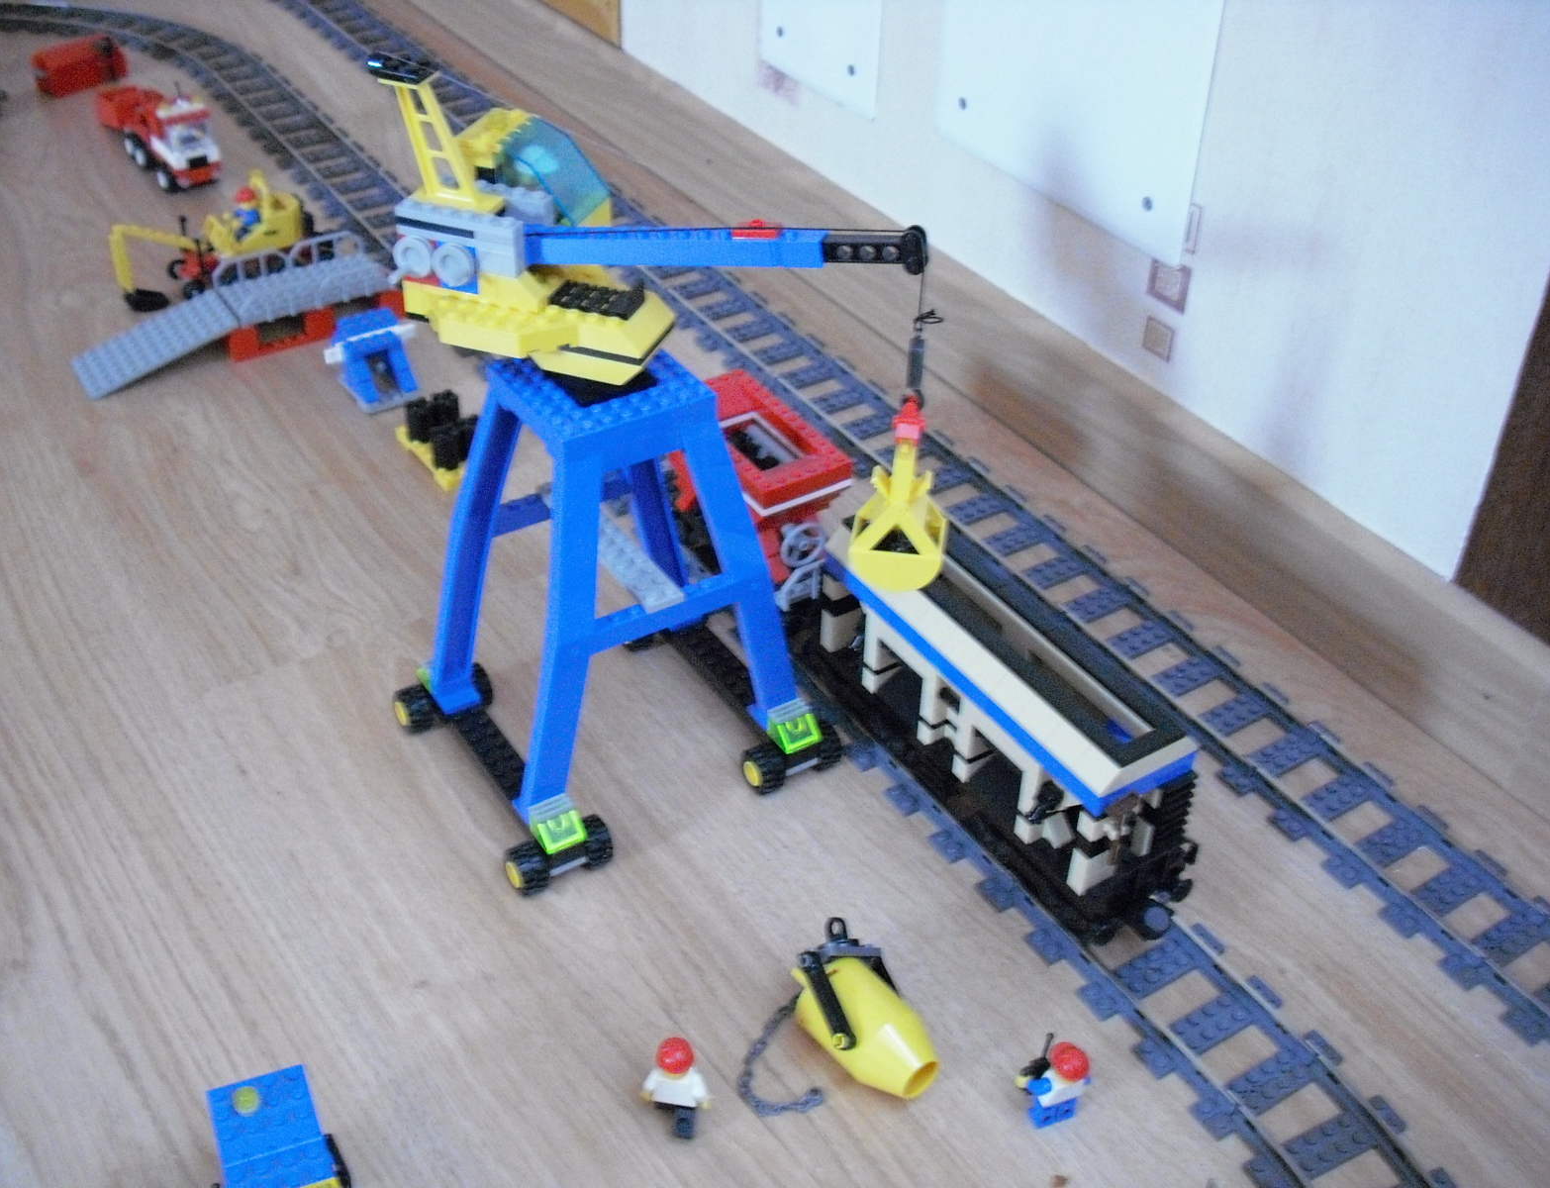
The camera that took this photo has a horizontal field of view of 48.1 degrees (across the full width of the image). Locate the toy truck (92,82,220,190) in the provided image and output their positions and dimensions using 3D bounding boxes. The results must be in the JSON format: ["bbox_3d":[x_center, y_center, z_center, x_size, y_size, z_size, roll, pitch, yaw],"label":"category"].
[{"bbox_3d":[-0.446,-0.341,1.261,0.042,0.057,0.117,-26,47,-29],"label":"toy truck"}]

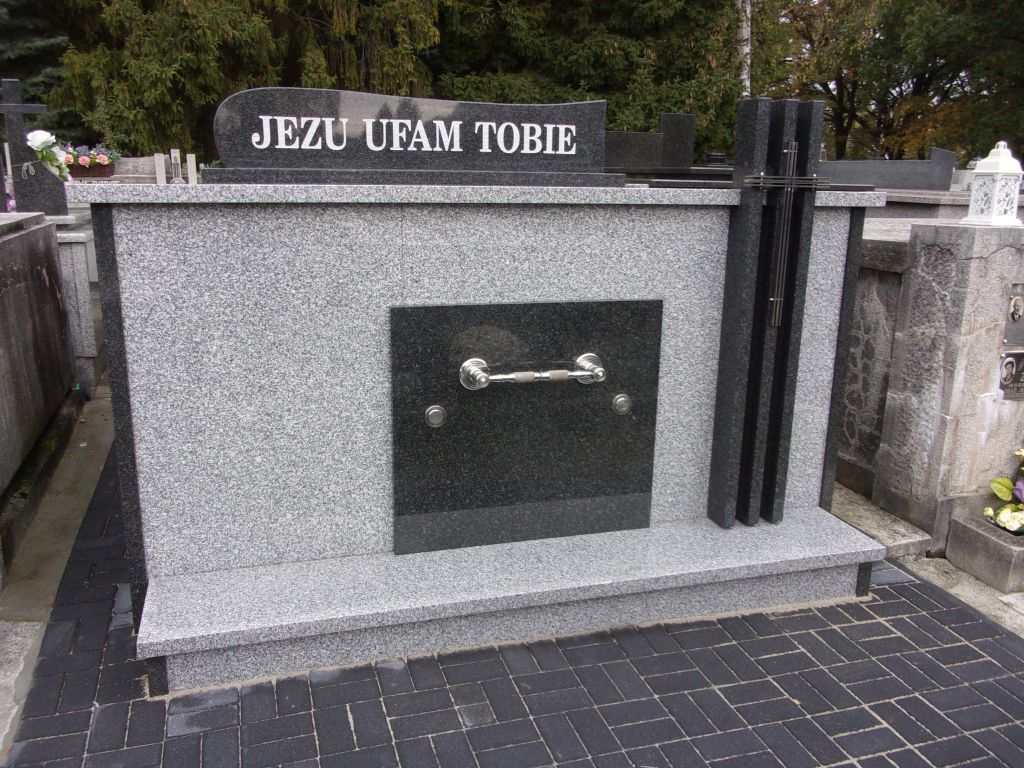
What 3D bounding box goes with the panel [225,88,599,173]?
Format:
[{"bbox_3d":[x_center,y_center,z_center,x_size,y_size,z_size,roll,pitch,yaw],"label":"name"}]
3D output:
[{"bbox_3d":[-0.310,-0.853,2.825,1.323,0.253,0.080,-3,15,-16],"label":"panel"}]

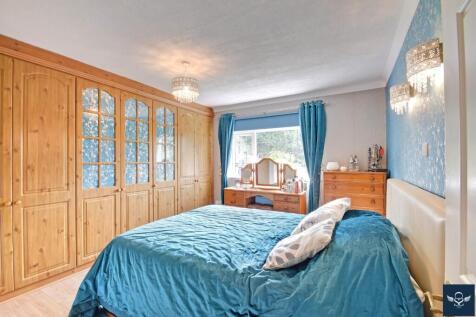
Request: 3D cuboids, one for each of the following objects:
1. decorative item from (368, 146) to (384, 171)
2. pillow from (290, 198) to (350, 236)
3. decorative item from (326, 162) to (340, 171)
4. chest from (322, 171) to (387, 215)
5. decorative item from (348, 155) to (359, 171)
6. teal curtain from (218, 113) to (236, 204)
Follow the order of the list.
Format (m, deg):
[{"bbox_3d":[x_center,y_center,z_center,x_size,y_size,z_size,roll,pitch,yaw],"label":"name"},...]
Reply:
[{"bbox_3d":[1.874,0.001,2.688,0.180,0.350,0.140,-1,-1,31],"label":"decorative item"},{"bbox_3d":[0.754,0.519,1.821,0.470,0.150,0.450,-39,-19,25],"label":"pillow"},{"bbox_3d":[1.421,0.129,2.962,0.165,0.115,0.165,-1,-1,31],"label":"decorative item"},{"bbox_3d":[1.643,0.728,2.820,0.725,1.095,0.430,-1,-1,31],"label":"chest"},{"bbox_3d":[1.649,0.070,2.824,0.125,0.220,0.125,-1,-1,31],"label":"decorative item"},{"bbox_3d":[-0.224,0.186,4.109,0.380,2.200,0.140,-1,-1,31],"label":"teal curtain"}]

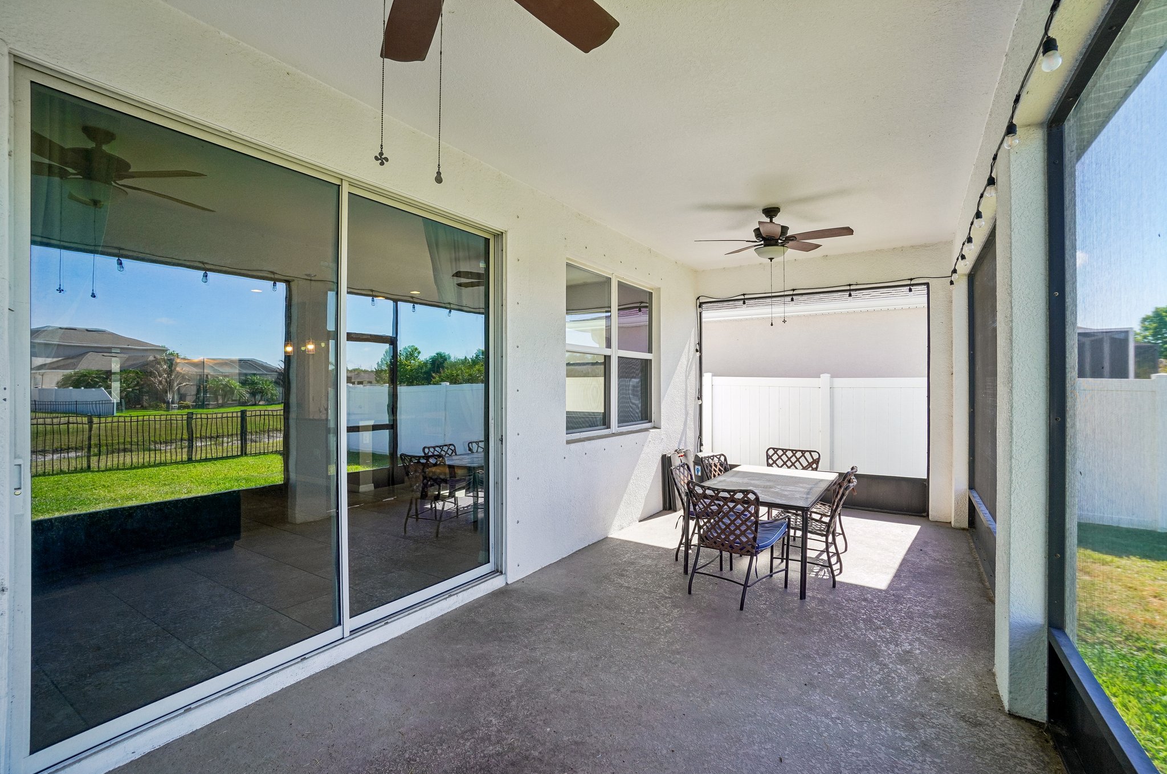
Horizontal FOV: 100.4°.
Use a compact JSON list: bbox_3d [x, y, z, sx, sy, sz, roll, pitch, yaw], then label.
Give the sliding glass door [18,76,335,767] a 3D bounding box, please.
[{"bbox_3d":[-1.651,0.111,2.204,0.070,2.440,1.150,0,0,35],"label":"sliding glass door"}]

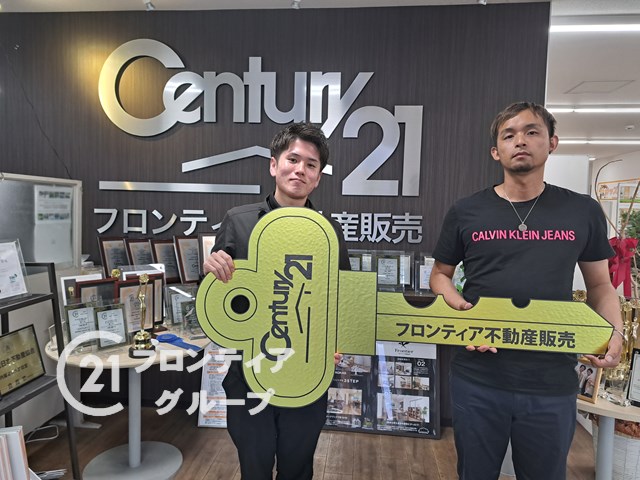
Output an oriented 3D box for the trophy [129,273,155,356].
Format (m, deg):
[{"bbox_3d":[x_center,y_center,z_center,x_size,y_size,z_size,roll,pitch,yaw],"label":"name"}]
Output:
[{"bbox_3d":[-0.845,0.357,2.119,0.118,0.388,0.116,0,4,-22],"label":"trophy"}]

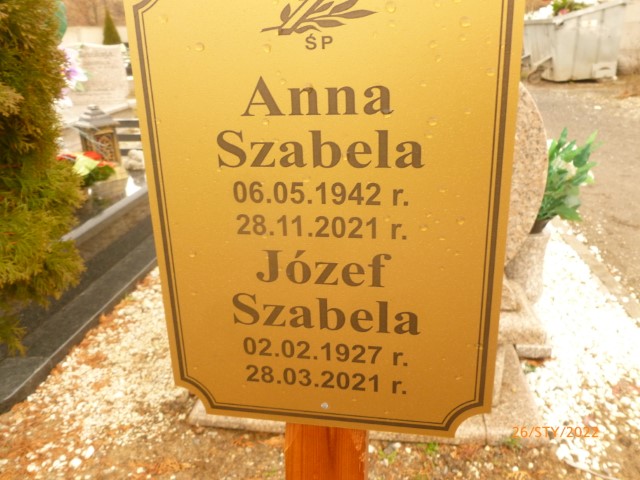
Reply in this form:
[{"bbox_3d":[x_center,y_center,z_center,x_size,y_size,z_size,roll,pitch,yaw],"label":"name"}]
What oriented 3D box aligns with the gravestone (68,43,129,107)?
[{"bbox_3d":[-2.606,-1.944,6.100,0.620,0.640,0.140,-4,22,-7],"label":"gravestone"}]

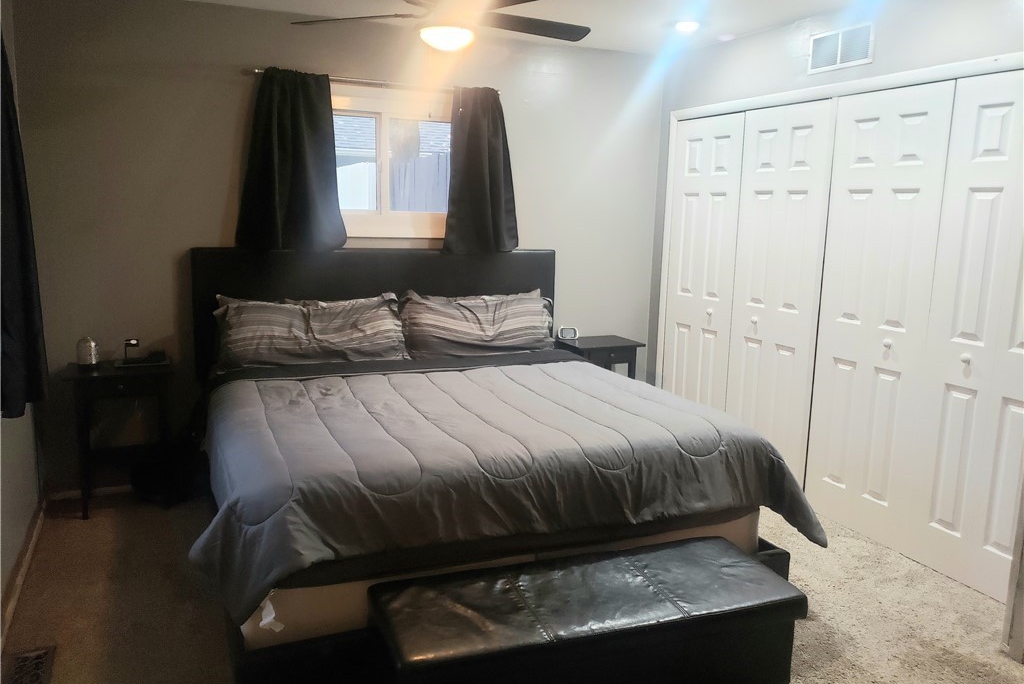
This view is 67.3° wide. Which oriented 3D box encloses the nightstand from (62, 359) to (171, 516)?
[{"bbox_3d":[-1.875,0.469,3.719,0.445,0.680,0.360,-3,11,-24],"label":"nightstand"}]

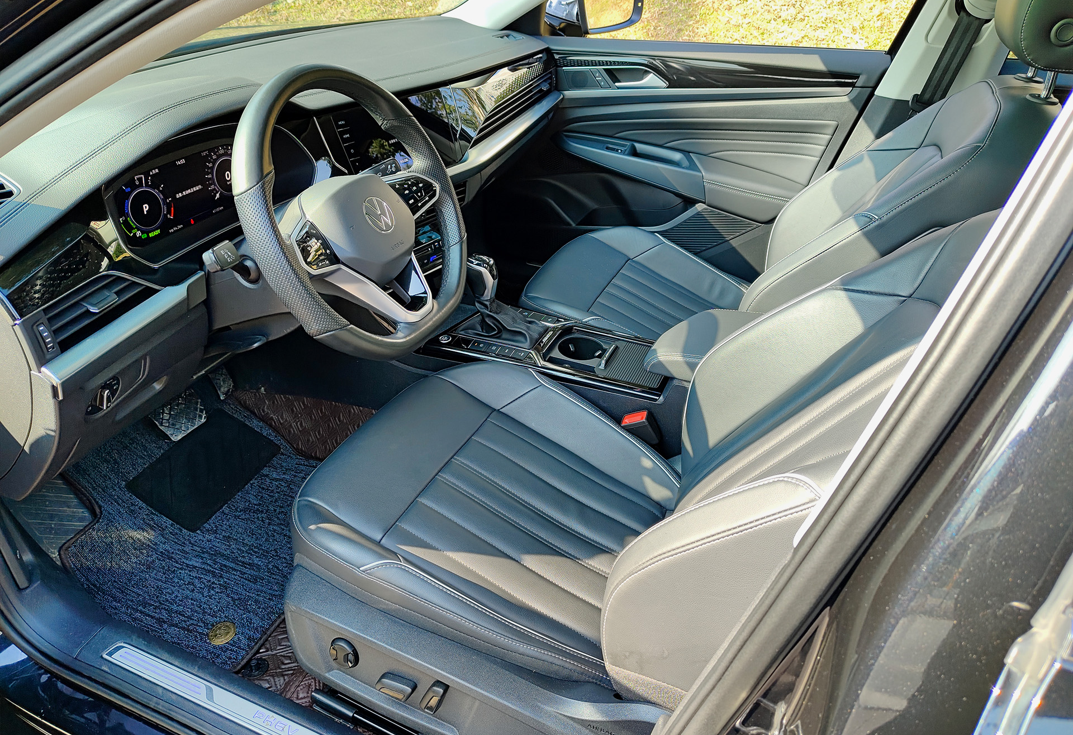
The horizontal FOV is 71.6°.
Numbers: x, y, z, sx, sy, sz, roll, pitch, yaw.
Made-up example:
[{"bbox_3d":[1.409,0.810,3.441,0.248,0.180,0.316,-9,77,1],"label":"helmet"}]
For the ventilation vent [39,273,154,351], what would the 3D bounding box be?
[{"bbox_3d":[-0.522,-0.075,0.878,0.045,0.064,0.158,4,32,28],"label":"ventilation vent"}]

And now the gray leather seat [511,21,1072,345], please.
[{"bbox_3d":[0.454,-0.283,1.493,0.950,0.910,0.530,13,36,23],"label":"gray leather seat"}]

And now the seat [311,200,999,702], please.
[{"bbox_3d":[0.133,0.084,0.943,0.950,0.910,0.530,13,36,23],"label":"seat"}]

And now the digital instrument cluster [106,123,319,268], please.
[{"bbox_3d":[-0.434,-0.267,1.033,0.050,0.127,0.315,-4,28,32],"label":"digital instrument cluster"}]

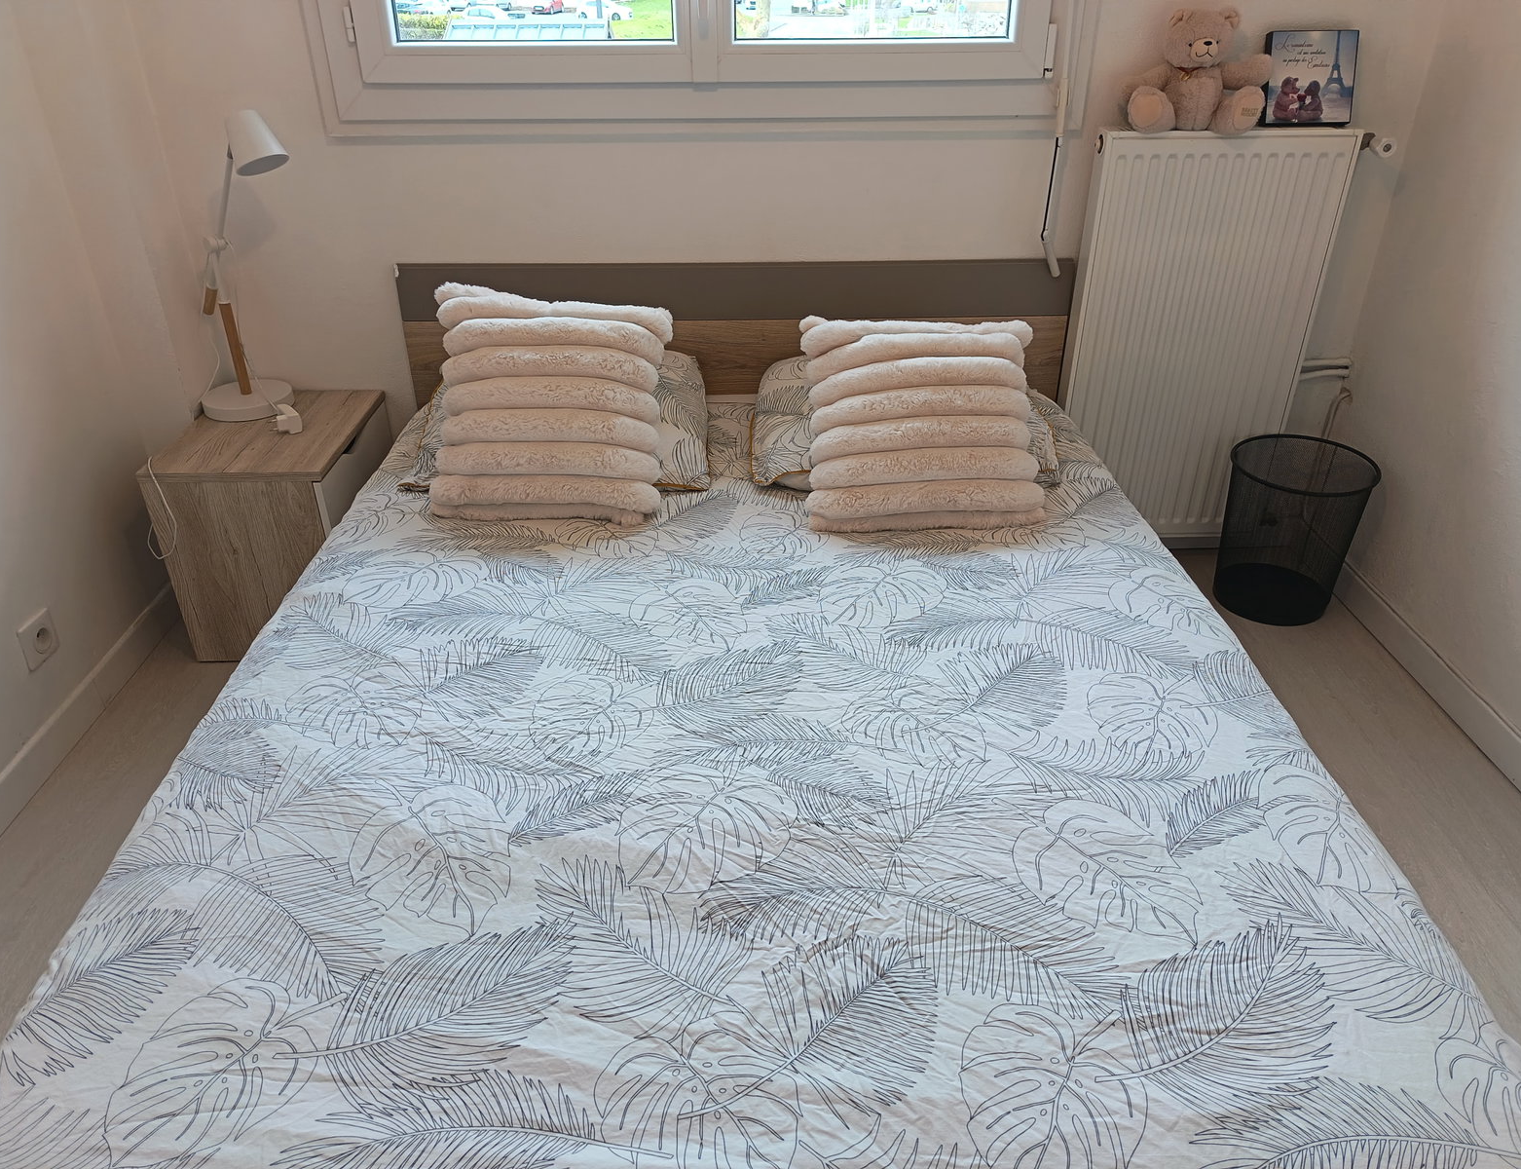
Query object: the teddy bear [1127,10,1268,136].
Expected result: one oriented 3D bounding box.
[{"bbox_3d":[0.842,-0.973,2.051,0.275,0.213,0.160,-1,32,0],"label":"teddy bear"}]

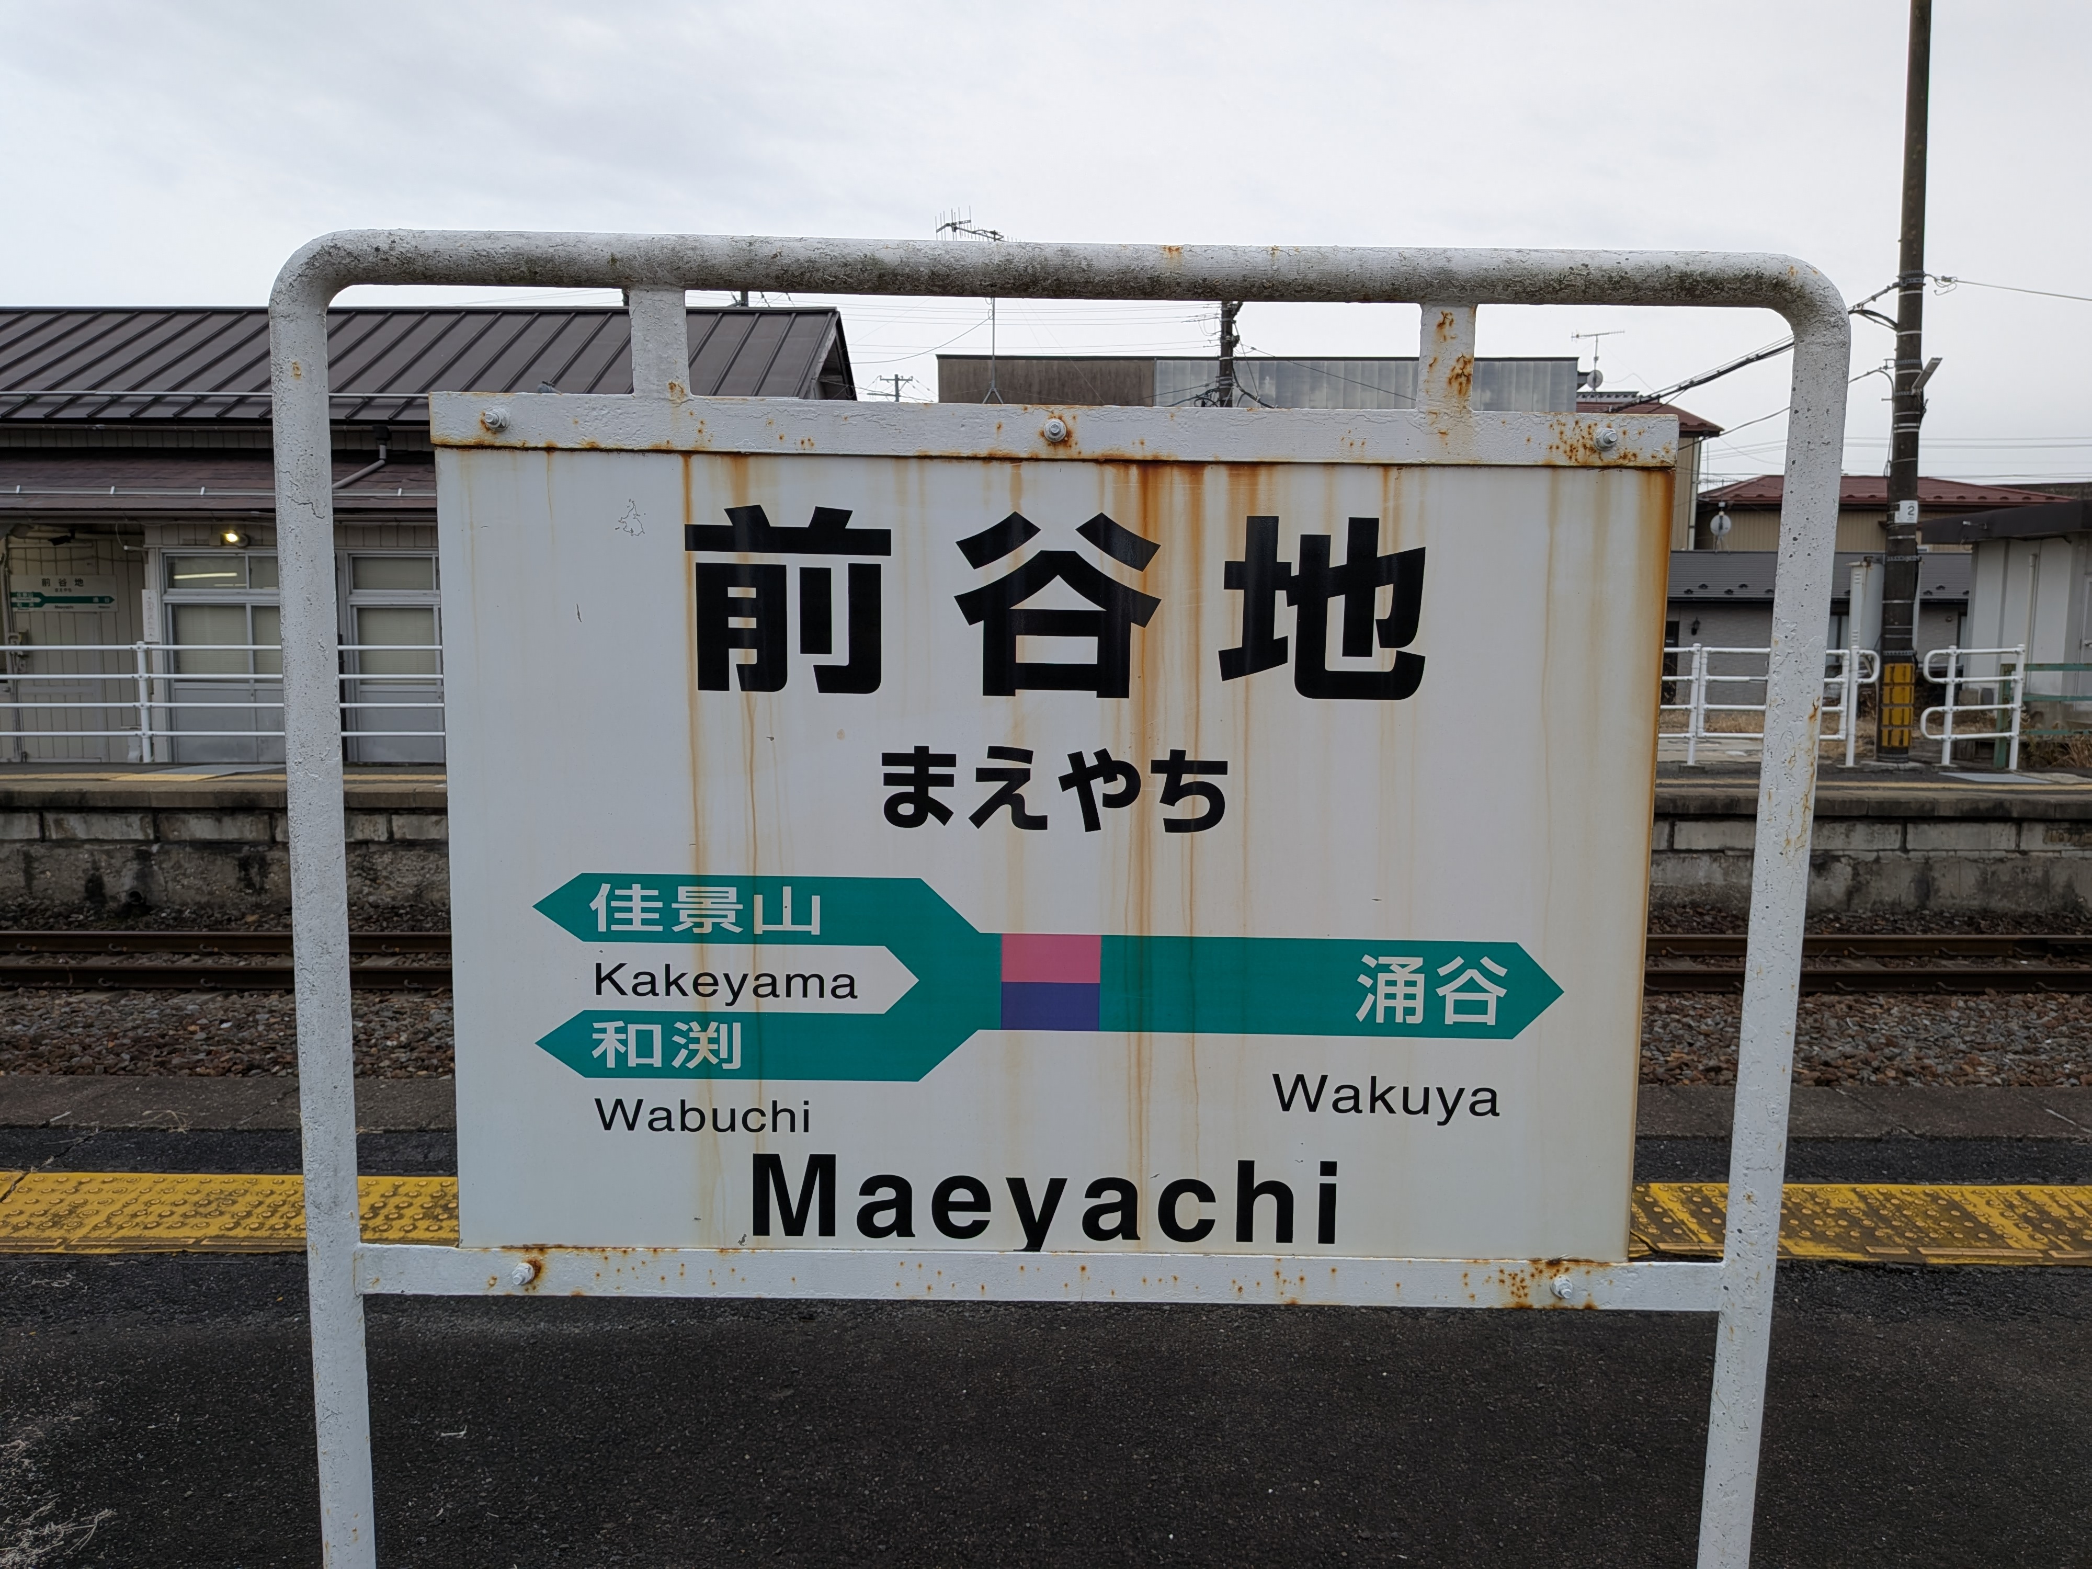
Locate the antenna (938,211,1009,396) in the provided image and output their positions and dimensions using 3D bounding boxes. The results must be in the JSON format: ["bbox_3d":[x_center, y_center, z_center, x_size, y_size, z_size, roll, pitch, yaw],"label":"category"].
[{"bbox_3d":[-0.620,-5.660,17.700,1.300,2.350,0.650,-5,8,-44],"label":"antenna"}]

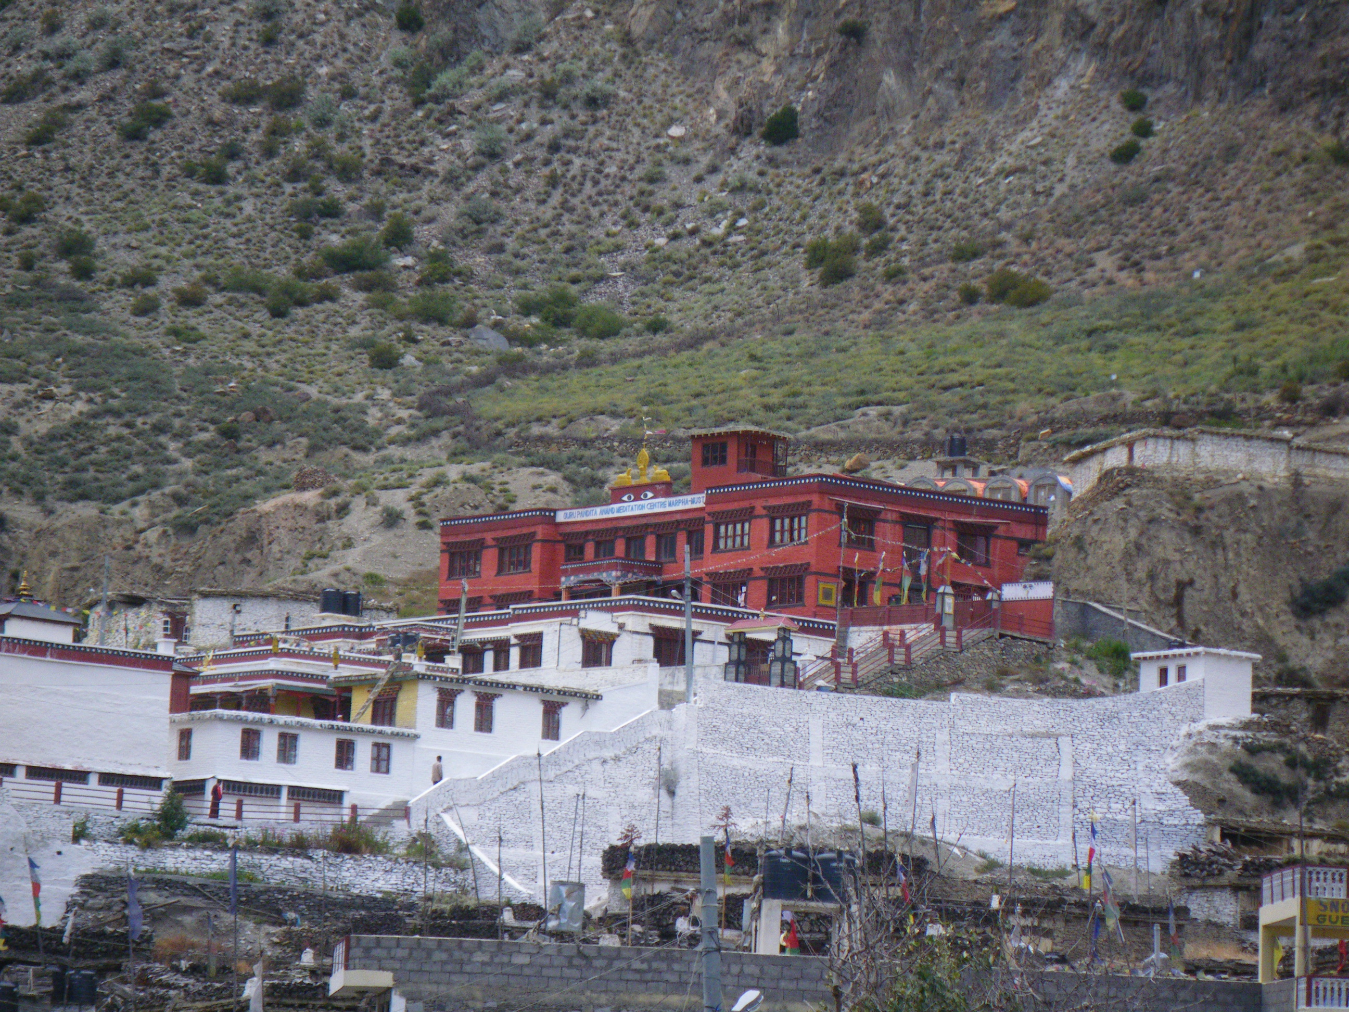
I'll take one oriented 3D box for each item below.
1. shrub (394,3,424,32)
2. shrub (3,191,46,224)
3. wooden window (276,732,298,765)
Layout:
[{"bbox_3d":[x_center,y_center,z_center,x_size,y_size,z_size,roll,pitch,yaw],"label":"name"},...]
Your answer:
[{"bbox_3d":[-18.925,-34.739,388.000,2.099,1.940,1.889,2,-7,0],"label":"shrub"},{"bbox_3d":[-43.264,-19.844,363.000,2.789,2.000,2.444,3,-8,-7],"label":"shrub"},{"bbox_3d":[-16.896,10.574,238.000,1.000,1.310,0.120,-4,-10,38],"label":"wooden window"}]

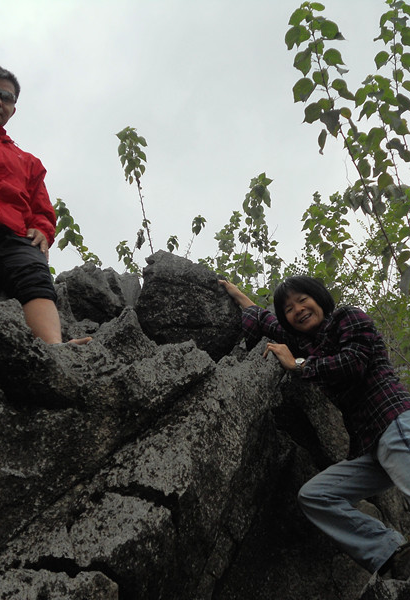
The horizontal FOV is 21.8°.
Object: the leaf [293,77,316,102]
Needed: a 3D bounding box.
[{"bbox_3d":[0.468,-0.990,5.000,0.094,0.121,0.030,31,17,-4],"label":"leaf"}]

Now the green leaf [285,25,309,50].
[{"bbox_3d":[0.418,-1.185,4.800,0.112,0.121,0.045,0,-25,0],"label":"green leaf"}]

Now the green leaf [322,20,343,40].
[{"bbox_3d":[0.576,-1.217,4.800,0.102,0.093,0.045,0,-25,0],"label":"green leaf"}]

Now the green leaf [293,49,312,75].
[{"bbox_3d":[0.459,-1.122,5.000,0.085,0.131,0.030,18,19,-1],"label":"green leaf"}]

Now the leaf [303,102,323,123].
[{"bbox_3d":[0.490,-0.847,4.800,0.093,0.093,0.045,0,-25,0],"label":"leaf"}]

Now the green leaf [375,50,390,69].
[{"bbox_3d":[0.852,-1.154,5.100,0.067,0.030,0.099,38,-70,-4],"label":"green leaf"}]

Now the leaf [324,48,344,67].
[{"bbox_3d":[0.580,-1.095,4.800,0.093,0.084,0.045,0,-25,0],"label":"leaf"}]

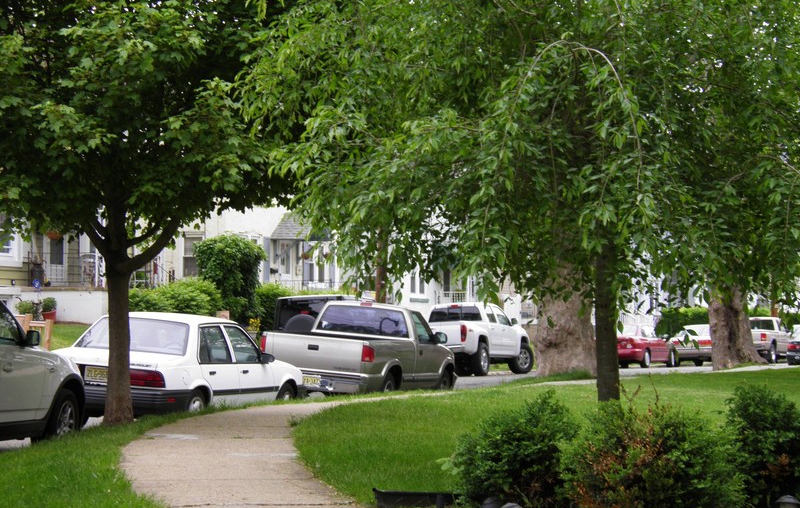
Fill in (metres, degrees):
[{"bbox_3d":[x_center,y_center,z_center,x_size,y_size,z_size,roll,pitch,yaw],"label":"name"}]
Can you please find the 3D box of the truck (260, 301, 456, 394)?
[{"bbox_3d":[-0.530,1.520,29.300,1.730,1.580,4.830,0,-2,19],"label":"truck"}]

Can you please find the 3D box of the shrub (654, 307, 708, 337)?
[{"bbox_3d":[11.592,2.913,78.000,1.600,1.700,3.500,0,-2,24],"label":"shrub"}]

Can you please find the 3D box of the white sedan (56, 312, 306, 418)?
[{"bbox_3d":[-2.710,1.460,24.500,1.680,1.360,4.600,0,-2,21],"label":"white sedan"}]

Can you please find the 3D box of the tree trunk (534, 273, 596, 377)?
[{"bbox_3d":[3.069,1.289,36.000,1.120,1.950,1.080,1,-2,0],"label":"tree trunk"}]

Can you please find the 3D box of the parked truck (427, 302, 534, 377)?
[{"bbox_3d":[1.620,2.020,45.900,1.760,1.720,5.250,0,-2,21],"label":"parked truck"}]

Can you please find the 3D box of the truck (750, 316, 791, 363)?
[{"bbox_3d":[13.350,3.200,71.900,1.760,1.700,5.000,0,-2,25],"label":"truck"}]

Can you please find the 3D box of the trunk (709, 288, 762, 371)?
[{"bbox_3d":[8.036,1.808,46.500,1.250,1.950,1.150,1,-2,0],"label":"trunk"}]

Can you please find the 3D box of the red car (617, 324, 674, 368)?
[{"bbox_3d":[7.550,2.960,62.100,1.720,1.370,4.550,0,-2,25],"label":"red car"}]

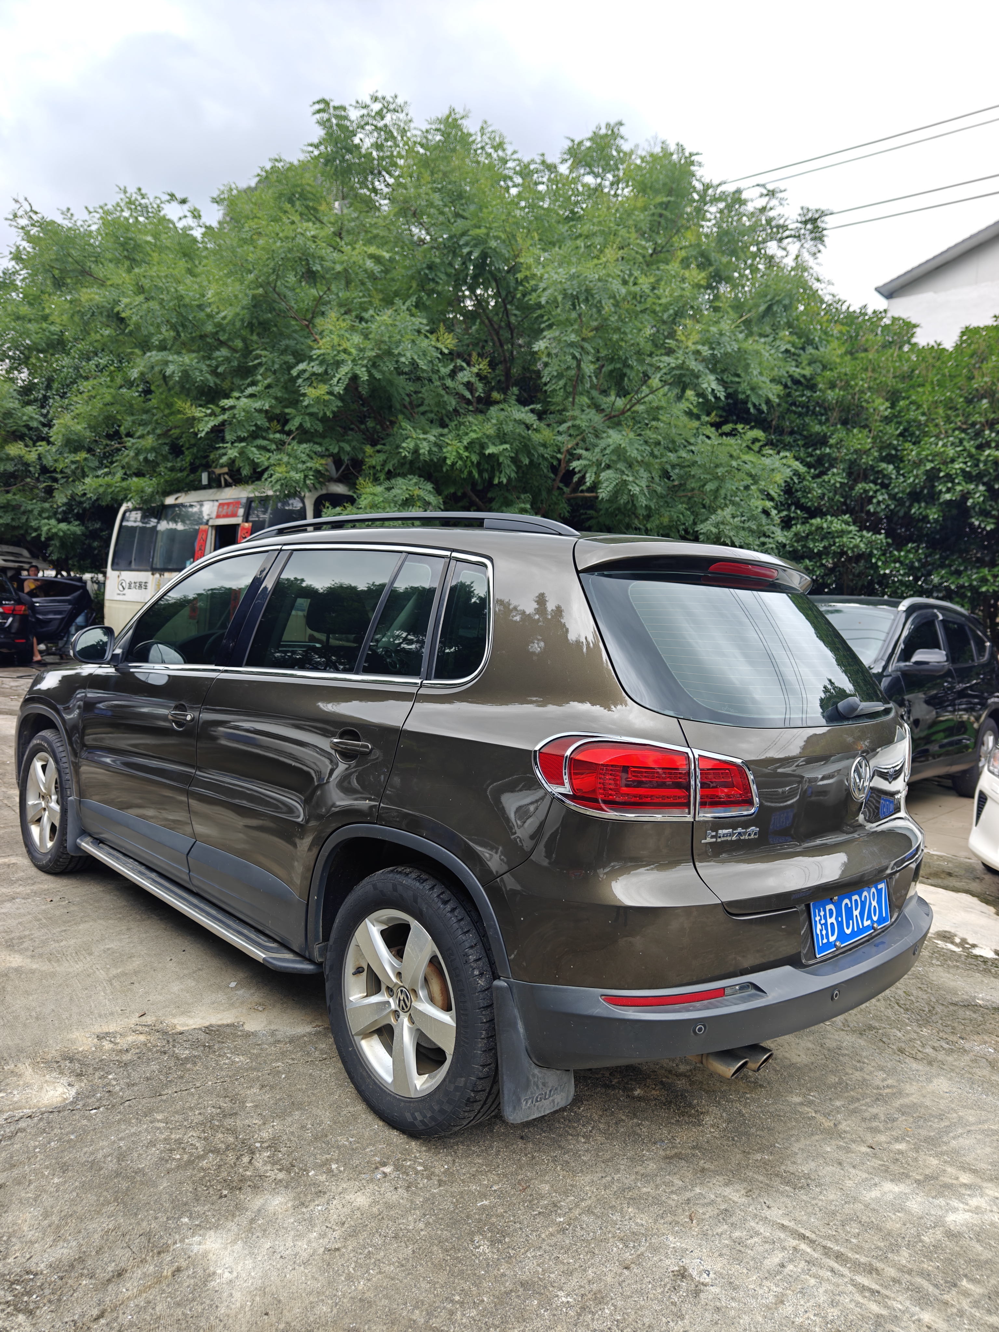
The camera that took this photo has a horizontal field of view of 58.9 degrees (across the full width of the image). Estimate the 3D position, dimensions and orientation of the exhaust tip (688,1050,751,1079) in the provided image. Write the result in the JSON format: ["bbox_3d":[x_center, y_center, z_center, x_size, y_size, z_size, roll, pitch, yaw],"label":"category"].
[{"bbox_3d":[0.508,0.896,2.031,0.062,0.061,0.135,0,4,-45],"label":"exhaust tip"}]

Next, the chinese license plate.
[{"bbox_3d":[0.915,0.634,2.287,0.440,0.140,0.015,0,-6,-44],"label":"chinese license plate"}]

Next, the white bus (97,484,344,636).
[{"bbox_3d":[-2.723,-0.800,11.157,5.750,2.700,2.050,6,4,43],"label":"white bus"}]

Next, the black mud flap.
[{"bbox_3d":[0.095,0.857,2.043,0.255,0.340,0.060,0,4,-45],"label":"black mud flap"}]

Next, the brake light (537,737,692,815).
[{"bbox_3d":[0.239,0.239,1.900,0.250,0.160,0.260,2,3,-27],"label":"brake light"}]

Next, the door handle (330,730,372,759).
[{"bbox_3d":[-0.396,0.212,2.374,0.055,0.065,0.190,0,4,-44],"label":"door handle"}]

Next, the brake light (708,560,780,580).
[{"bbox_3d":[0.694,-0.273,2.507,0.360,0.037,0.035,0,4,-45],"label":"brake light"}]

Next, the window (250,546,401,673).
[{"bbox_3d":[-0.553,-0.165,2.718,0.630,0.410,0.035,7,-14,45],"label":"window"}]

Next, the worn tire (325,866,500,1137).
[{"bbox_3d":[-0.177,0.842,2.281,0.235,0.690,0.690,0,4,-44],"label":"worn tire"}]

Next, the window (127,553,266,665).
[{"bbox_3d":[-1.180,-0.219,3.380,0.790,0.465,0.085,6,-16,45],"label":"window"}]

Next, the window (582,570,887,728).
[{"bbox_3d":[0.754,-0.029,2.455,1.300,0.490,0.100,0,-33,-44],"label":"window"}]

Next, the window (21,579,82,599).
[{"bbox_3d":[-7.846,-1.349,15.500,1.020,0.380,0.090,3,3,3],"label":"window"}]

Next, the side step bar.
[{"bbox_3d":[-1.118,0.800,3.110,0.170,0.075,1.690,0,4,-44],"label":"side step bar"}]

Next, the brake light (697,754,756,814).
[{"bbox_3d":[0.503,0.257,1.975,0.178,0.133,0.050,1,4,-34],"label":"brake light"}]

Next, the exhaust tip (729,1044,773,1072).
[{"bbox_3d":[0.572,0.900,2.067,0.062,0.061,0.130,0,4,-45],"label":"exhaust tip"}]

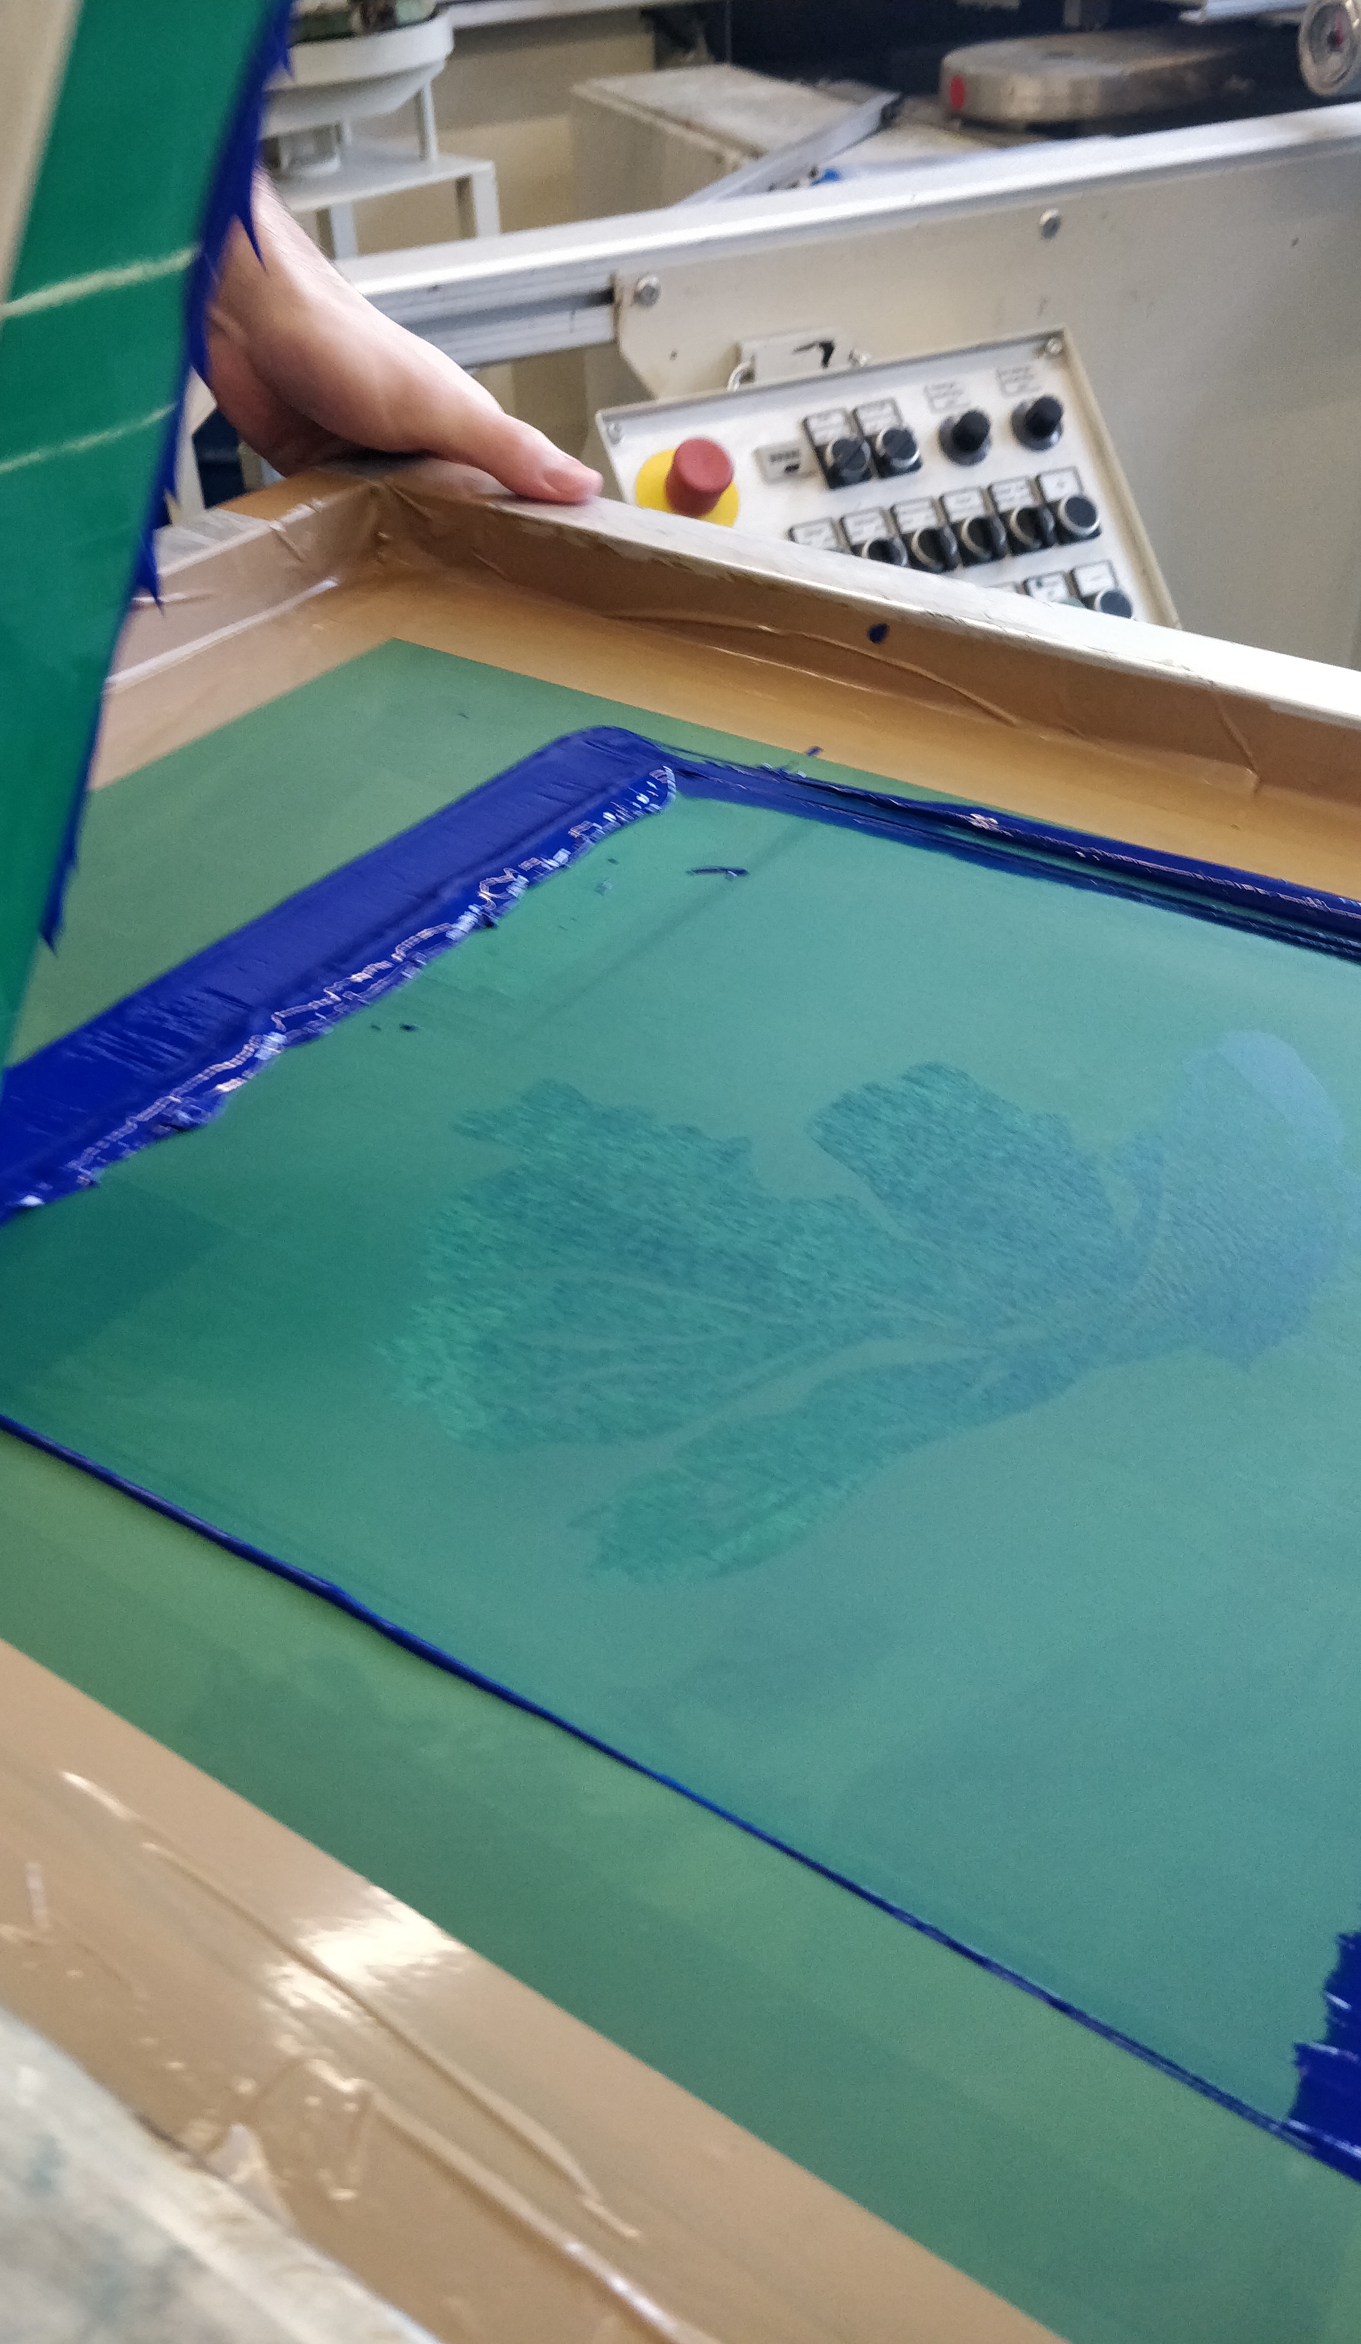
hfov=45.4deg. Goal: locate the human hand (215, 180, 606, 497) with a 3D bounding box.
[{"bbox_3d":[-0.096,-0.259,0.540,0.160,0.085,0.105,40,25,6],"label":"human hand"}]

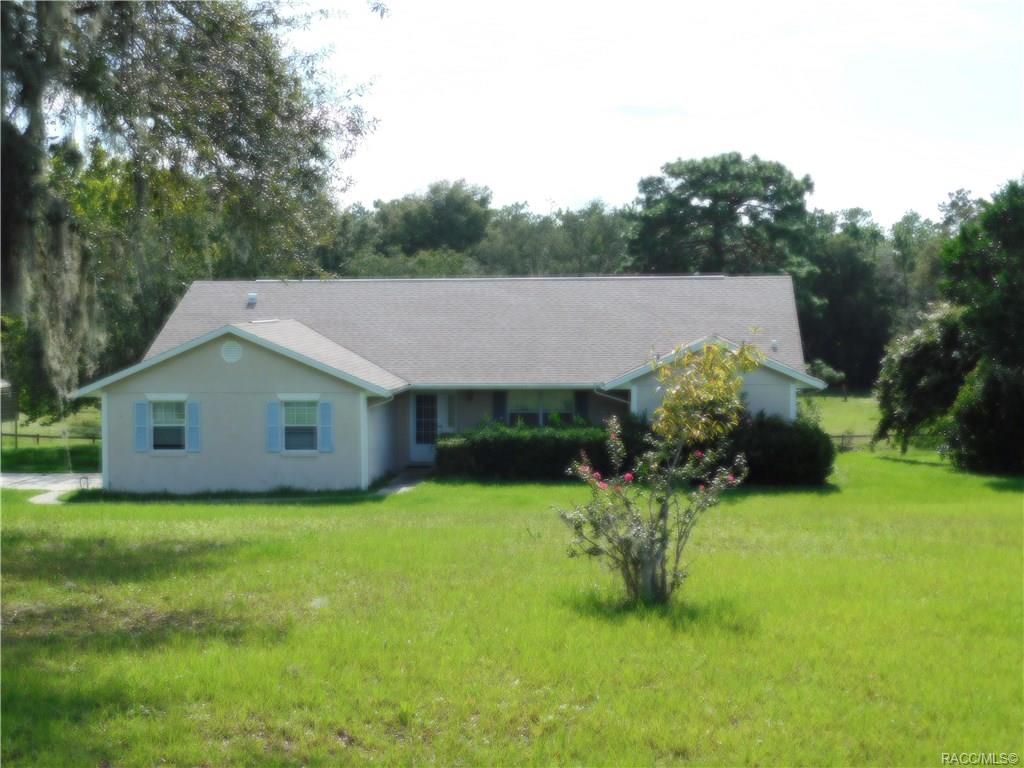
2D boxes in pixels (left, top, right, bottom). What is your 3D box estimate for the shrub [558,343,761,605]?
[{"bbox_3d":[1.563,0.949,18.500,2.130,2.760,2.000,0,3,6],"label":"shrub"}]

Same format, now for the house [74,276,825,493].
[{"bbox_3d":[-0.849,-0.407,52.765,19.710,5.616,16.400,0,3,6],"label":"house"}]

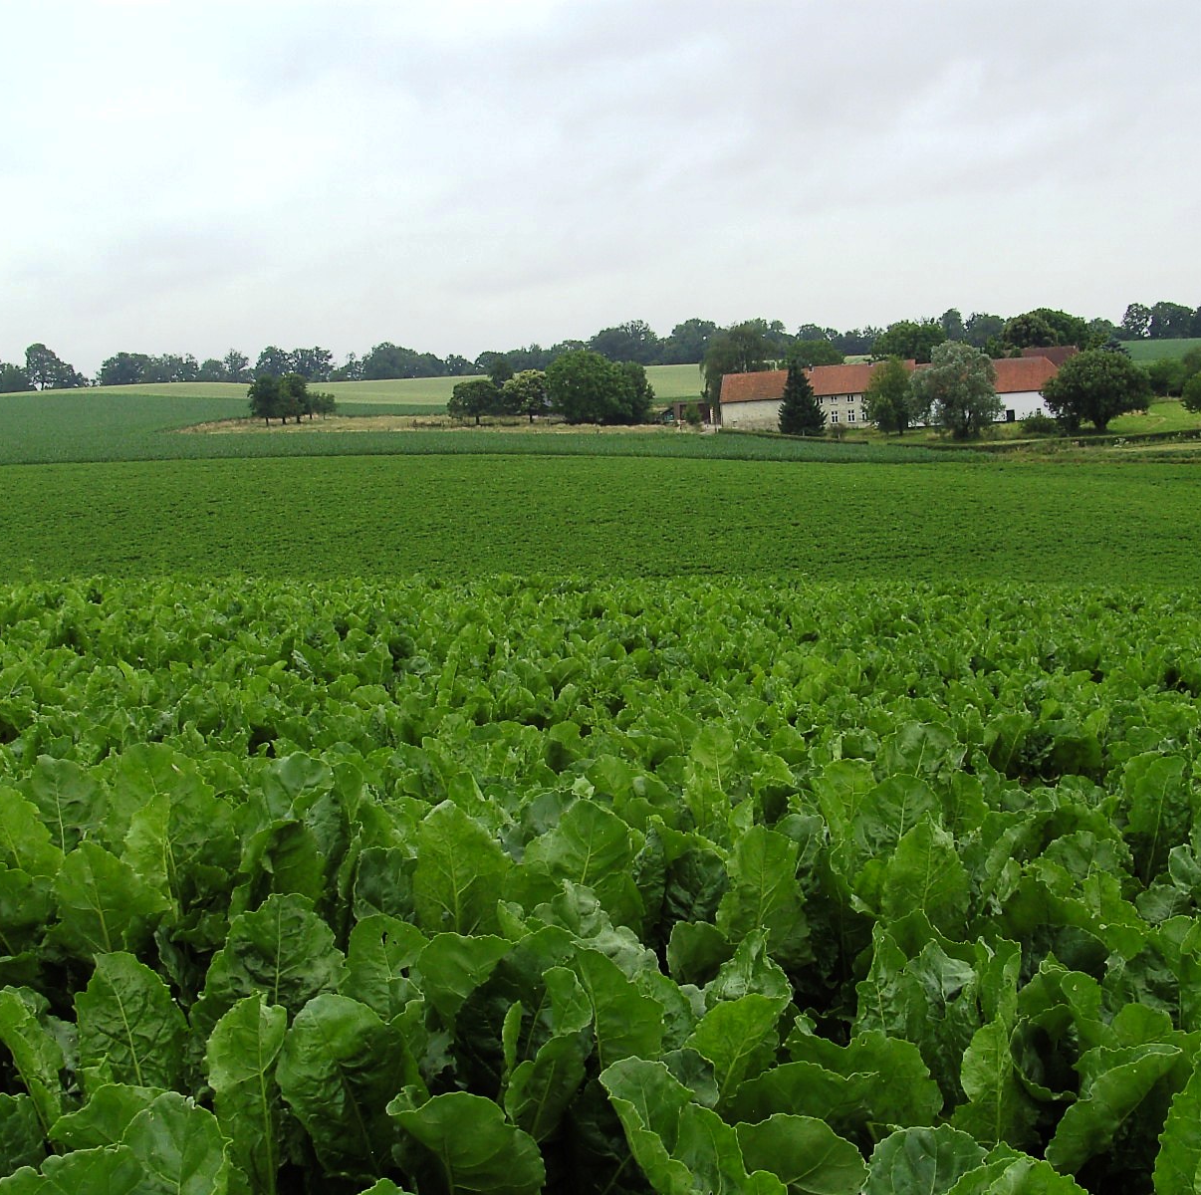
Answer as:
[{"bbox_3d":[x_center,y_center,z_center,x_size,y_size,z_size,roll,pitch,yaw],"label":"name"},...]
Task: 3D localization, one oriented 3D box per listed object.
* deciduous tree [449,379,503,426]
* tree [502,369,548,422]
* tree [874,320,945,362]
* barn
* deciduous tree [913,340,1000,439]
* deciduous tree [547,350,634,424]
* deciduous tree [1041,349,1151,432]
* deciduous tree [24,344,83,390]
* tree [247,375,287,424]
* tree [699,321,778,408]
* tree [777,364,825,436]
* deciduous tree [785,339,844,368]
[{"bbox_3d":[-18.800,-29.380,256.000,8.230,6.920,7.820,0,2,0],"label":"deciduous tree"},{"bbox_3d":[-12.710,-33.750,285.000,7.710,8.960,7.480,-3,5,-2],"label":"tree"},{"bbox_3d":[51.480,-38.300,284.000,11.830,15.780,11.240,0,2,0],"label":"tree"},{"bbox_3d":[48.480,-33.810,285.000,57.350,9.760,11.000,-2,5,8],"label":"barn"},{"bbox_3d":[49.840,-28.960,238.000,11.830,13.570,11.240,0,2,0],"label":"deciduous tree"},{"bbox_3d":[-1.500,-31.710,256.000,13.280,11.230,12.620,0,2,0],"label":"deciduous tree"},{"bbox_3d":[69.810,-29.120,240.000,15.610,11.750,14.830,0,2,0],"label":"deciduous tree"},{"bbox_3d":[-176.670,-74.370,550.000,19.300,14.870,18.720,-5,5,-17],"label":"deciduous tree"},{"bbox_3d":[-54.740,-32.540,280.000,6.550,7.980,6.350,-4,5,-11],"label":"tree"},{"bbox_3d":[24.800,-40.080,303.000,13.950,17.940,13.530,-3,5,5],"label":"tree"},{"bbox_3d":[28.480,-28.030,242.000,6.900,10.260,6.900,0,2,0],"label":"tree"},{"bbox_3d":[40.340,-41.280,320.000,11.230,14.500,10.890,-2,5,7],"label":"deciduous tree"}]

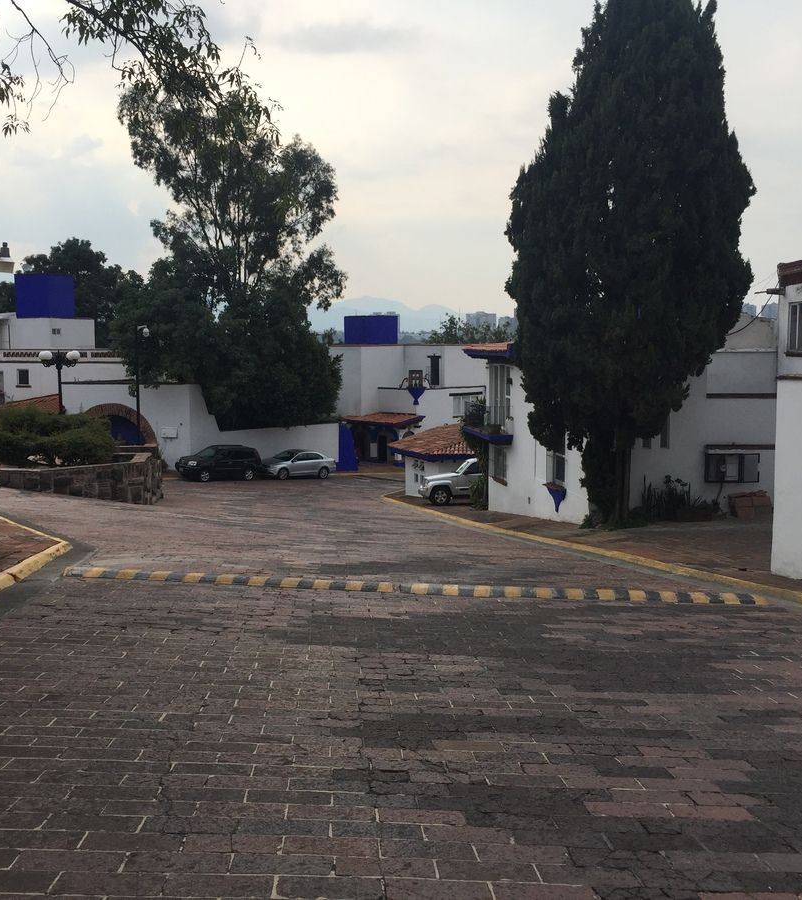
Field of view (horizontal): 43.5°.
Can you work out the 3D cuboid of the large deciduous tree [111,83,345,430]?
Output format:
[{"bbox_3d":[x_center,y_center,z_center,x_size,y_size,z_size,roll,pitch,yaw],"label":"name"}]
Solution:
[{"bbox_3d":[-9.826,-10.339,57.233,12.800,21.400,11.500,-1,6,-10],"label":"large deciduous tree"}]

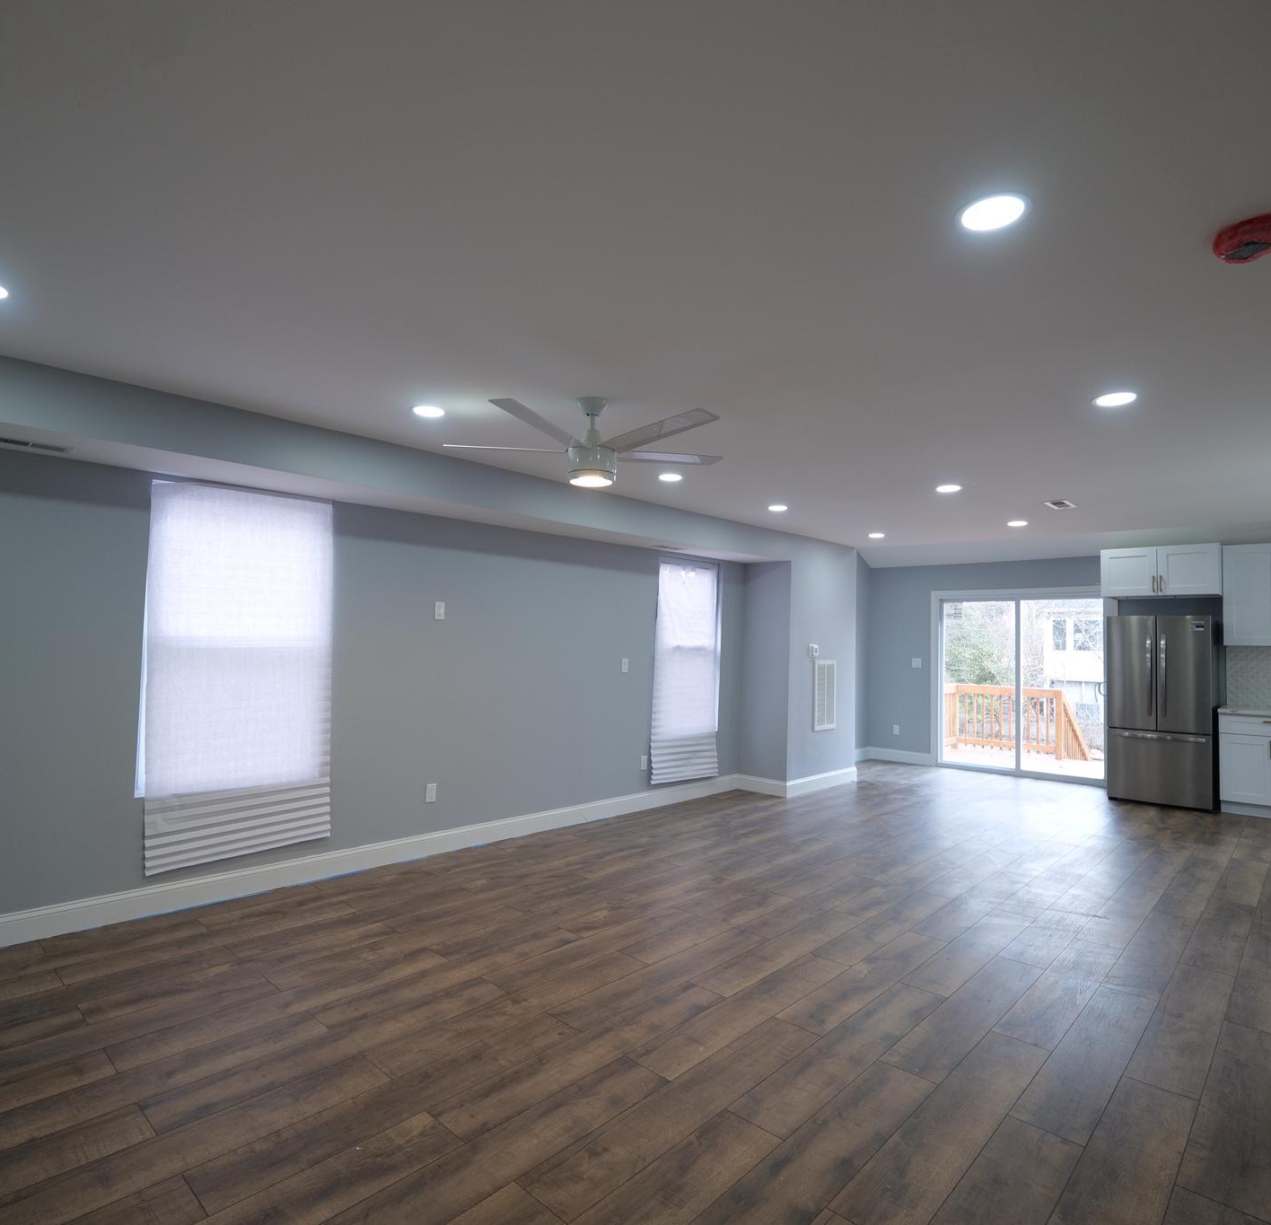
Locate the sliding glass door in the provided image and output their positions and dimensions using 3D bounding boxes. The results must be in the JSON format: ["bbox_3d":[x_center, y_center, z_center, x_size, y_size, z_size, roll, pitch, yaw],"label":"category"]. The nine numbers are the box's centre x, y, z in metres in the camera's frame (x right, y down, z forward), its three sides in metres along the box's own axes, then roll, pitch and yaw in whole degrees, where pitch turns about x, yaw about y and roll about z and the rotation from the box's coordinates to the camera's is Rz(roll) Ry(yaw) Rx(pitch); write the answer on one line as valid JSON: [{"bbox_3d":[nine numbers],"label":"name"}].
[{"bbox_3d":[4.372,0.810,8.164,1.810,2.055,0.120,-1,-3,44],"label":"sliding glass door"}]

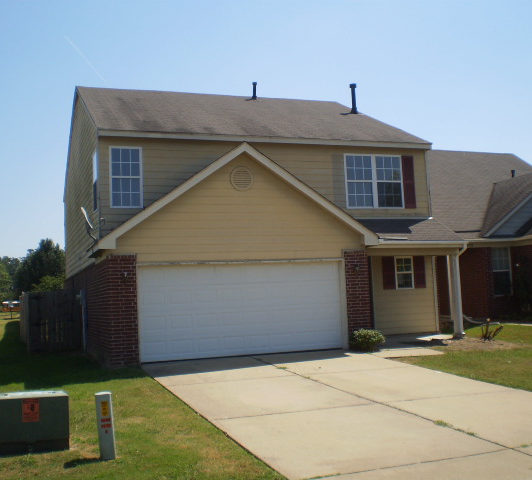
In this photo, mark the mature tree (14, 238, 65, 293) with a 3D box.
[{"bbox_3d":[-19.238,3.287,57.717,5.050,6.870,5.050,-1,-5,-20],"label":"mature tree"}]

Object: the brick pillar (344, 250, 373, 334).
[{"bbox_3d":[2.209,1.471,16.507,0.650,2.360,0.500,-1,-5,-20],"label":"brick pillar"}]

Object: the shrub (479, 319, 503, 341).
[{"bbox_3d":[5.549,2.197,16.381,0.640,0.550,0.580,-1,-5,-20],"label":"shrub"}]

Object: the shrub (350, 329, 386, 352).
[{"bbox_3d":[2.414,2.319,15.696,0.800,0.540,0.750,-3,-5,0],"label":"shrub"}]

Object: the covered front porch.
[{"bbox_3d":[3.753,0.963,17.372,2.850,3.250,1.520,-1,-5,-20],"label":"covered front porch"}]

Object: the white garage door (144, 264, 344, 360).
[{"bbox_3d":[-0.480,1.609,15.407,4.880,2.130,0.100,-1,-5,-20],"label":"white garage door"}]

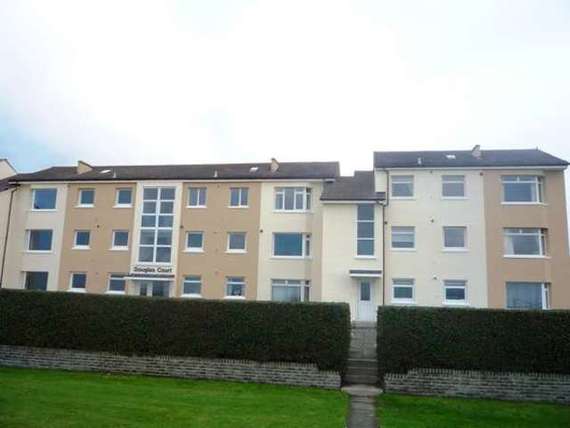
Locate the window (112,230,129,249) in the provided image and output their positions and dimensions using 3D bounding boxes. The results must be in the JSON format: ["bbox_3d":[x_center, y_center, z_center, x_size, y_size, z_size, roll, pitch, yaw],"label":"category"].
[{"bbox_3d":[-9.925,1.589,29.853,1.061,1.184,0.130,0,-8,10],"label":"window"}]

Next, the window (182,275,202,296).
[{"bbox_3d":[-5.413,4.230,29.046,1.198,1.335,0.150,0,-10,10],"label":"window"}]

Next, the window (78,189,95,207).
[{"bbox_3d":[-12.452,-1.021,31.157,1.133,1.253,0.150,0,-10,10],"label":"window"}]

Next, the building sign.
[{"bbox_3d":[-7.920,3.319,29.571,2.543,0.476,0.100,0,-10,10],"label":"building sign"}]

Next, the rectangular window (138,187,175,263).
[{"bbox_3d":[-7.746,0.670,30.059,2.192,4.785,0.150,0,-10,10],"label":"rectangular window"}]

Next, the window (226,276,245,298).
[{"bbox_3d":[-2.821,4.217,28.280,1.130,1.242,0.130,0,-8,10],"label":"window"}]

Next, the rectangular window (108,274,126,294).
[{"bbox_3d":[-10.000,4.171,29.486,1.137,1.201,0.130,0,-8,10],"label":"rectangular window"}]

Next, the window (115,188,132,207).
[{"bbox_3d":[-9.990,-1.007,30.733,1.156,1.236,0.150,0,-10,10],"label":"window"}]

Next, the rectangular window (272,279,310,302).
[{"bbox_3d":[0.367,4.389,27.722,2.179,1.410,0.200,0,-8,10],"label":"rectangular window"}]

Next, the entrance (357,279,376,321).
[{"bbox_3d":[4.054,4.272,24.739,0.839,2.119,0.150,0,-10,10],"label":"entrance"}]

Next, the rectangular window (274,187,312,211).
[{"bbox_3d":[0.467,-0.815,29.004,2.218,1.519,0.250,0,-10,10],"label":"rectangular window"}]

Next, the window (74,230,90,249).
[{"bbox_3d":[-12.581,1.602,30.727,1.097,1.179,0.150,0,-10,10],"label":"window"}]

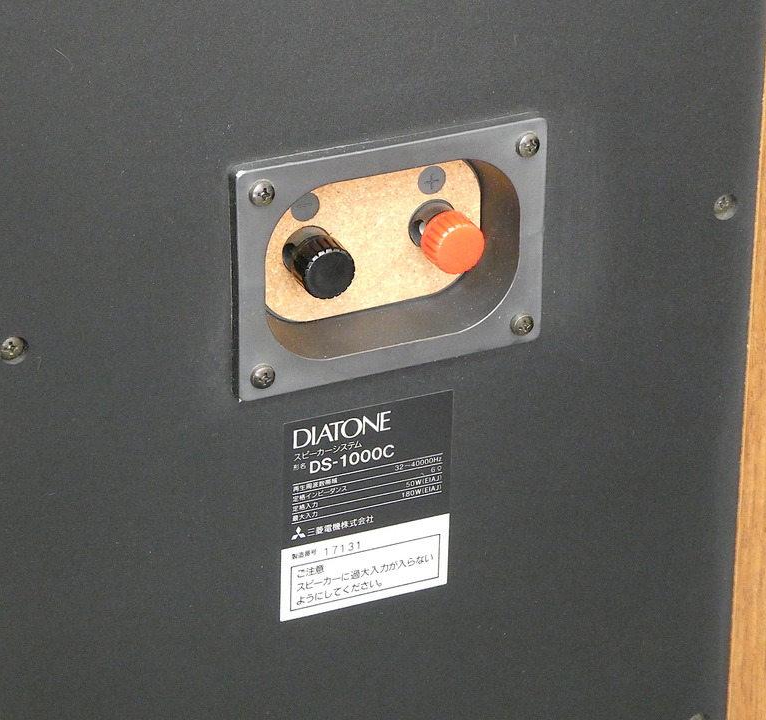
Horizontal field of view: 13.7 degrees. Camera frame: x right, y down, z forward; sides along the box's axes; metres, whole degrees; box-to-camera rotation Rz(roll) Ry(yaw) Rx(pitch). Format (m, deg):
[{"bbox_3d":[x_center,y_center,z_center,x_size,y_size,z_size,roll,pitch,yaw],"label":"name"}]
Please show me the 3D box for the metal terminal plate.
[{"bbox_3d":[-0.001,-0.037,1.045,0.112,0.079,0.025,-12,27,-25],"label":"metal terminal plate"}]

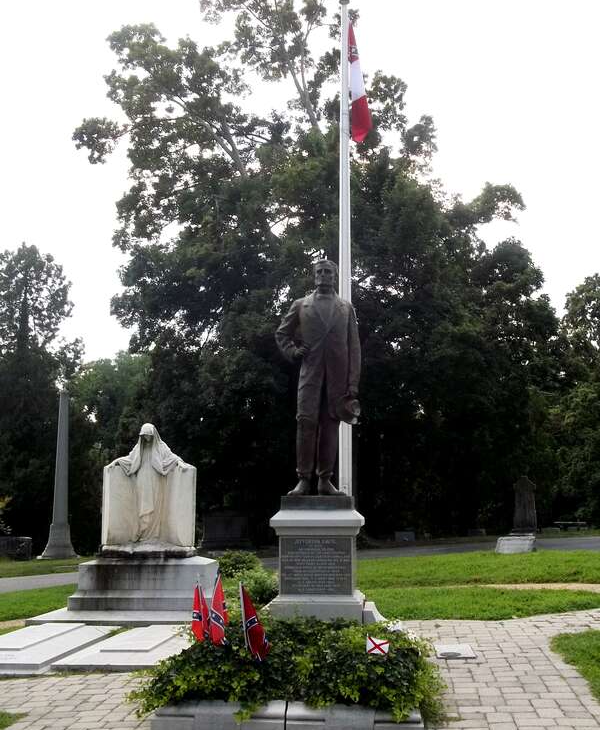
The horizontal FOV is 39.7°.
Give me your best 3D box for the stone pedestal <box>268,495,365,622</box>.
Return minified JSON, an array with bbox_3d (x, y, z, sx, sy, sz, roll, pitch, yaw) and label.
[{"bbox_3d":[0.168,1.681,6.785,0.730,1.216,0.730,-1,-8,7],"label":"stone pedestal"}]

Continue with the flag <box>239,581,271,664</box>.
[{"bbox_3d":[-0.285,1.616,5.220,0.190,0.490,0.130,-1,-8,7],"label":"flag"}]

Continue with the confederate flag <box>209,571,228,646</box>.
[{"bbox_3d":[-0.546,1.631,5.572,0.140,0.500,0.130,-1,-8,7],"label":"confederate flag"}]

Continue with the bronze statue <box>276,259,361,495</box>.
[{"bbox_3d":[0.159,0.087,7.000,0.700,1.998,0.520,-1,-8,5],"label":"bronze statue"}]

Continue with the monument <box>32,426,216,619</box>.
[{"bbox_3d":[-1.799,1.736,9.392,1.930,2.140,1.400,-1,-8,6],"label":"monument"}]

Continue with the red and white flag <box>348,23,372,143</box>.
[{"bbox_3d":[0.696,-3.240,9.576,0.280,1.470,0.250,-1,-8,7],"label":"red and white flag"}]

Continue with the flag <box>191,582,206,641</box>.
[{"bbox_3d":[-0.679,1.650,5.569,0.110,0.400,0.110,-1,-8,7],"label":"flag"}]

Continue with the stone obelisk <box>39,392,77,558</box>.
[{"bbox_3d":[-5.561,2.452,18.844,0.660,3.773,0.660,-1,-8,7],"label":"stone obelisk"}]

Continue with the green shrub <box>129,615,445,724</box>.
[{"bbox_3d":[-0.050,1.958,5.594,1.850,0.470,1.500,-1,-8,7],"label":"green shrub"}]

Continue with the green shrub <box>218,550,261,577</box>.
[{"bbox_3d":[-0.875,2.879,12.008,0.580,0.480,0.570,-1,-8,7],"label":"green shrub"}]

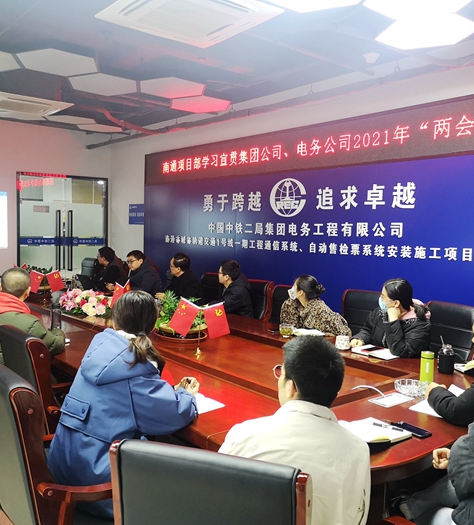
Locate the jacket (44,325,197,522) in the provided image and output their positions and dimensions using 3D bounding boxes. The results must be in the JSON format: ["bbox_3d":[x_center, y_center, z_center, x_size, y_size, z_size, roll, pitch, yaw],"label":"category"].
[{"bbox_3d":[-0.472,0.622,2.297,0.600,0.750,0.550,-2,5,-39],"label":"jacket"}]

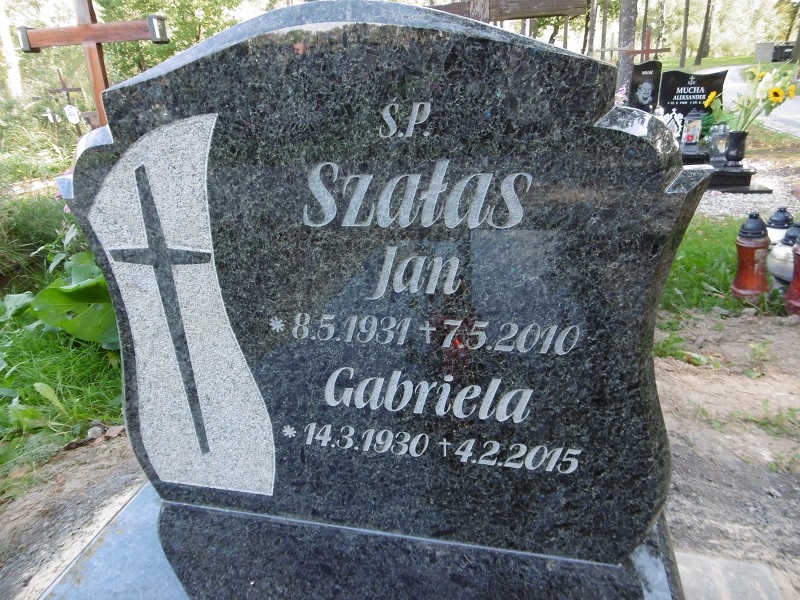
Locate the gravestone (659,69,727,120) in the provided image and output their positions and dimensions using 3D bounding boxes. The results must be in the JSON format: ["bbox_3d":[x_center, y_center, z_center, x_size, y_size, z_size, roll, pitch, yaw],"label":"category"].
[{"bbox_3d":[2.966,-1.981,5.688,0.600,0.660,0.090,2,21,13],"label":"gravestone"}]

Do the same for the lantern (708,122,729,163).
[{"bbox_3d":[2.789,-1.373,4.850,0.140,0.345,0.140,2,21,13],"label":"lantern"}]

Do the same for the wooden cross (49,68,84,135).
[{"bbox_3d":[-5.336,-3.004,9.039,0.620,1.400,0.080,-2,21,15],"label":"wooden cross"}]

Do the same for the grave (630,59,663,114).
[{"bbox_3d":[2.533,-2.056,5.767,0.260,0.770,0.090,2,21,13],"label":"grave"}]

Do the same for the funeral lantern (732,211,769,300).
[{"bbox_3d":[1.269,-0.150,2.000,0.120,0.325,0.120,-2,21,15],"label":"funeral lantern"}]

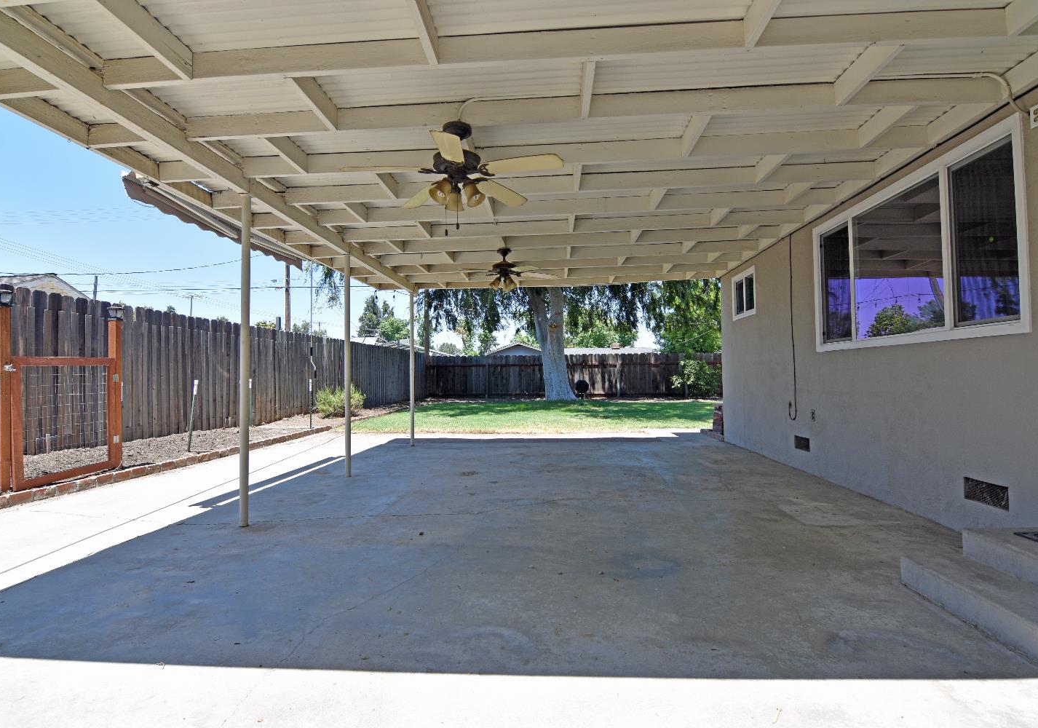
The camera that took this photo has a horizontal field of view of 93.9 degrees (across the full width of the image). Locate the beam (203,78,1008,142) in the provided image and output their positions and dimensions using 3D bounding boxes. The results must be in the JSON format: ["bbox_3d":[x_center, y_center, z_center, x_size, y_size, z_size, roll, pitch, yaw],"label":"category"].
[{"bbox_3d":[0.375,-1.531,2.918,4.843,0.144,0.040,-2,-2,2],"label":"beam"}]

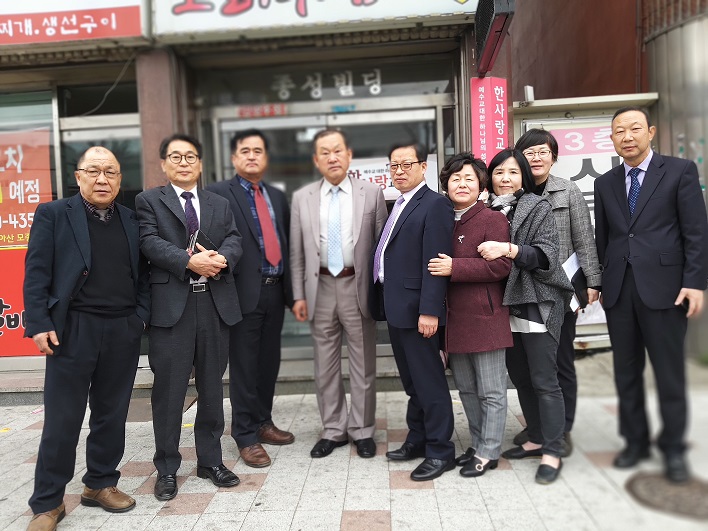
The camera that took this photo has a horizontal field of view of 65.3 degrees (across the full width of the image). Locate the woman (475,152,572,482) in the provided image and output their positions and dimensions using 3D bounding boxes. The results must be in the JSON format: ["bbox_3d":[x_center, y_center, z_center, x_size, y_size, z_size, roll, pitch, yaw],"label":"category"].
[{"bbox_3d":[0.838,0.204,2.704,0.490,1.560,0.420,0,3,41],"label":"woman"}]

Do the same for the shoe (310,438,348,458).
[{"bbox_3d":[-0.130,0.956,3.030,0.105,0.100,0.285,0,4,39],"label":"shoe"}]

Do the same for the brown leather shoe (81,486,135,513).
[{"bbox_3d":[-1.125,1.026,2.512,0.295,0.110,0.112,-1,3,30],"label":"brown leather shoe"}]

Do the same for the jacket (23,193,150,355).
[{"bbox_3d":[-1.188,0.036,2.479,0.530,0.710,0.340,-4,3,-27],"label":"jacket"}]

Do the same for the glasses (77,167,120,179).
[{"bbox_3d":[-1.078,-0.396,2.348,0.148,0.047,0.145,-4,3,-26],"label":"glasses"}]

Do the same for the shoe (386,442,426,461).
[{"bbox_3d":[0.311,0.944,2.937,0.285,0.110,0.105,-3,3,-12],"label":"shoe"}]

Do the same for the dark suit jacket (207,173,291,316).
[{"bbox_3d":[-0.591,-0.111,3.062,0.470,0.760,0.280,-4,3,-24],"label":"dark suit jacket"}]

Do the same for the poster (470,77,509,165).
[{"bbox_3d":[0.994,-0.987,4.038,0.280,0.780,0.070,-3,3,-7],"label":"poster"}]

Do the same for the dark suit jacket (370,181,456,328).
[{"bbox_3d":[0.297,-0.049,2.805,0.350,0.700,0.490,-4,3,-37],"label":"dark suit jacket"}]

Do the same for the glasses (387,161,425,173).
[{"bbox_3d":[0.264,-0.487,2.729,0.140,0.045,0.145,-1,3,38],"label":"glasses"}]

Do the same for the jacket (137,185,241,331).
[{"bbox_3d":[-0.796,-0.044,2.655,0.510,0.680,0.350,-3,3,-17],"label":"jacket"}]

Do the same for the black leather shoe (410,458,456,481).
[{"bbox_3d":[0.389,0.950,2.677,0.285,0.105,0.105,-5,4,-38],"label":"black leather shoe"}]

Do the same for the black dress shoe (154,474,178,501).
[{"bbox_3d":[-0.900,1.009,2.637,0.105,0.105,0.285,-4,3,-21],"label":"black dress shoe"}]

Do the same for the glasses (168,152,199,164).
[{"bbox_3d":[-0.801,-0.500,2.579,0.147,0.048,0.145,-3,3,-16],"label":"glasses"}]

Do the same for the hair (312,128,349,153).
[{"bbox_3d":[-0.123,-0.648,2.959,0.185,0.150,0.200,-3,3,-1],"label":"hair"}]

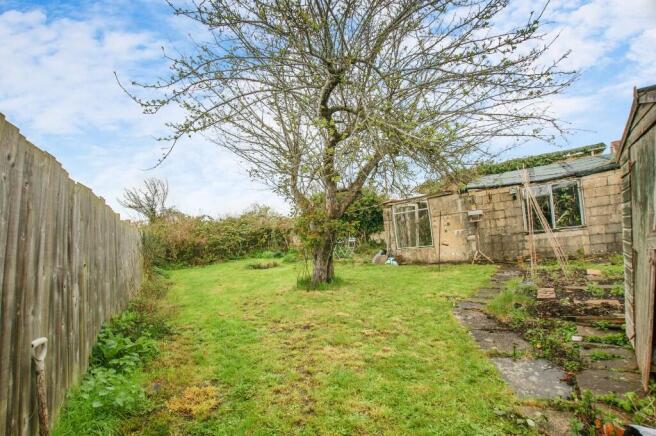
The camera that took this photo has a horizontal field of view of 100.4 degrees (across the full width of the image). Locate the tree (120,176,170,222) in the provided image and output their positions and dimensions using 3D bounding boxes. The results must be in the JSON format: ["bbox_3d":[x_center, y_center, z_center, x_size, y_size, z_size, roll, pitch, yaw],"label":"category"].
[{"bbox_3d":[-10.200,-0.200,15.000,2.600,4.200,2.400,1,-2,-34],"label":"tree"}]

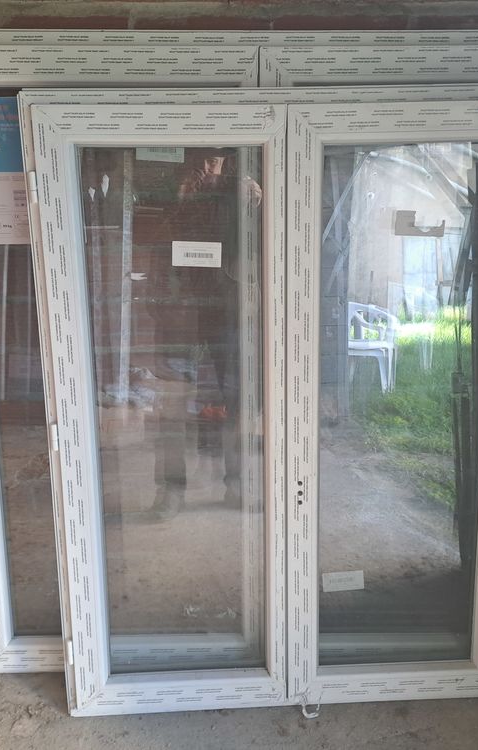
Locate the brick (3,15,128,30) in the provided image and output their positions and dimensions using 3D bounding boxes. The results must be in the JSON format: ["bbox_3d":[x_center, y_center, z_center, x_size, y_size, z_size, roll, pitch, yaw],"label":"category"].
[{"bbox_3d":[-0.348,-0.690,1.512,0.251,0.102,0.120,-1,22,-1],"label":"brick"}]

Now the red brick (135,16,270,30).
[{"bbox_3d":[-0.072,-0.694,1.511,0.268,0.094,0.120,-1,21,0],"label":"red brick"}]

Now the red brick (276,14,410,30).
[{"bbox_3d":[0.204,-0.695,1.505,0.263,0.096,0.120,-1,22,0],"label":"red brick"}]

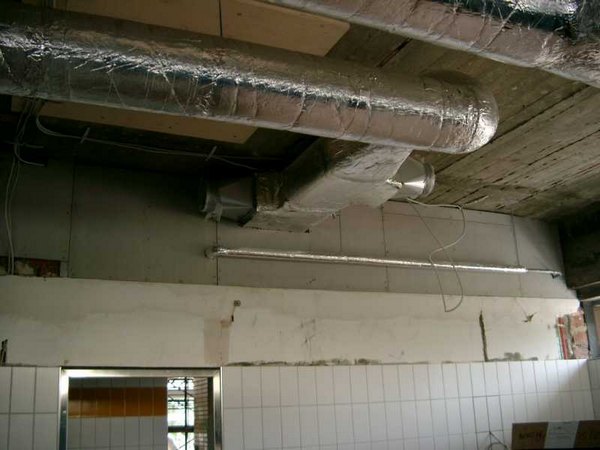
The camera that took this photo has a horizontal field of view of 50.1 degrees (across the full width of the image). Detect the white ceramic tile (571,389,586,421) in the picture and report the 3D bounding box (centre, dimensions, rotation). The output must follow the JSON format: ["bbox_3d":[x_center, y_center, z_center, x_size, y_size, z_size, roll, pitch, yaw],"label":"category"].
[{"bbox_3d":[2.198,1.430,5.062,0.125,0.249,0.012,5,-18,-24],"label":"white ceramic tile"}]

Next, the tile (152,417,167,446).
[{"bbox_3d":[-1.013,1.499,4.669,0.102,0.206,0.009,5,-18,-24],"label":"tile"}]

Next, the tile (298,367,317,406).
[{"bbox_3d":[0.050,1.056,4.223,0.125,0.250,0.010,5,-17,-24],"label":"tile"}]

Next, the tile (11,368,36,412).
[{"bbox_3d":[-1.514,0.901,3.509,0.125,0.250,0.010,5,-17,-24],"label":"tile"}]

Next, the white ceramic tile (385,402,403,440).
[{"bbox_3d":[0.622,1.293,4.237,0.119,0.244,0.010,5,-18,-24],"label":"white ceramic tile"}]

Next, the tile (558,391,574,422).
[{"bbox_3d":[2.059,1.398,4.921,0.119,0.244,0.010,5,-18,-24],"label":"tile"}]

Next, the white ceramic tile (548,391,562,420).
[{"bbox_3d":[1.977,1.414,4.952,0.125,0.249,0.012,5,-18,-24],"label":"white ceramic tile"}]

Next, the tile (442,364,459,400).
[{"bbox_3d":[1.061,1.094,4.510,0.119,0.244,0.010,5,-18,-24],"label":"tile"}]

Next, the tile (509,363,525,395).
[{"bbox_3d":[1.677,1.181,4.960,0.125,0.250,0.010,5,-17,-24],"label":"tile"}]

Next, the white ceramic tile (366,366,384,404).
[{"bbox_3d":[0.520,1.094,4.434,0.125,0.250,0.010,5,-17,-24],"label":"white ceramic tile"}]

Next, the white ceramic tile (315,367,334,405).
[{"bbox_3d":[0.162,1.040,4.169,0.125,0.249,0.012,5,-18,-24],"label":"white ceramic tile"}]

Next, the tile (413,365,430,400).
[{"bbox_3d":[0.702,0.904,3.699,0.102,0.206,0.009,5,-18,-24],"label":"tile"}]

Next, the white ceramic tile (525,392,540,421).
[{"bbox_3d":[1.731,1.375,4.759,0.119,0.244,0.010,5,-18,-24],"label":"white ceramic tile"}]

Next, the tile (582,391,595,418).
[{"bbox_3d":[1.848,1.156,4.102,0.080,0.200,0.009,5,-18,-24],"label":"tile"}]

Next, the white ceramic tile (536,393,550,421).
[{"bbox_3d":[1.501,1.130,3.929,0.100,0.200,0.009,5,-18,-24],"label":"white ceramic tile"}]

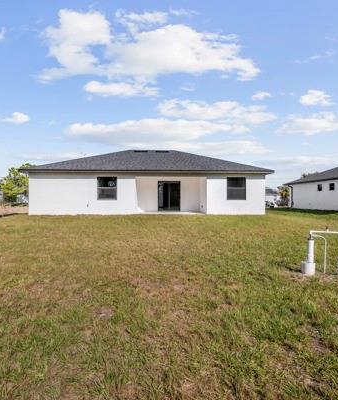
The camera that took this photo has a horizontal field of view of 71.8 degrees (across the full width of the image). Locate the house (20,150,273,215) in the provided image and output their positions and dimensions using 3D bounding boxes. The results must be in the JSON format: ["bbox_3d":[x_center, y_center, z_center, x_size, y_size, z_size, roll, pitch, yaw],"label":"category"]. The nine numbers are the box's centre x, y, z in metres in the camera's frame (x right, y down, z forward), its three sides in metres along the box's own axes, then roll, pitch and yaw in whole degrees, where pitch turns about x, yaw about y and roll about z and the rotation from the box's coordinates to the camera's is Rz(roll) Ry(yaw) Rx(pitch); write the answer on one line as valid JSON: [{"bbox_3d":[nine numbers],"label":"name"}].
[{"bbox_3d":[-1.470,-1.790,22.200,17.050,5.680,13.200,0,0,0],"label":"house"}]

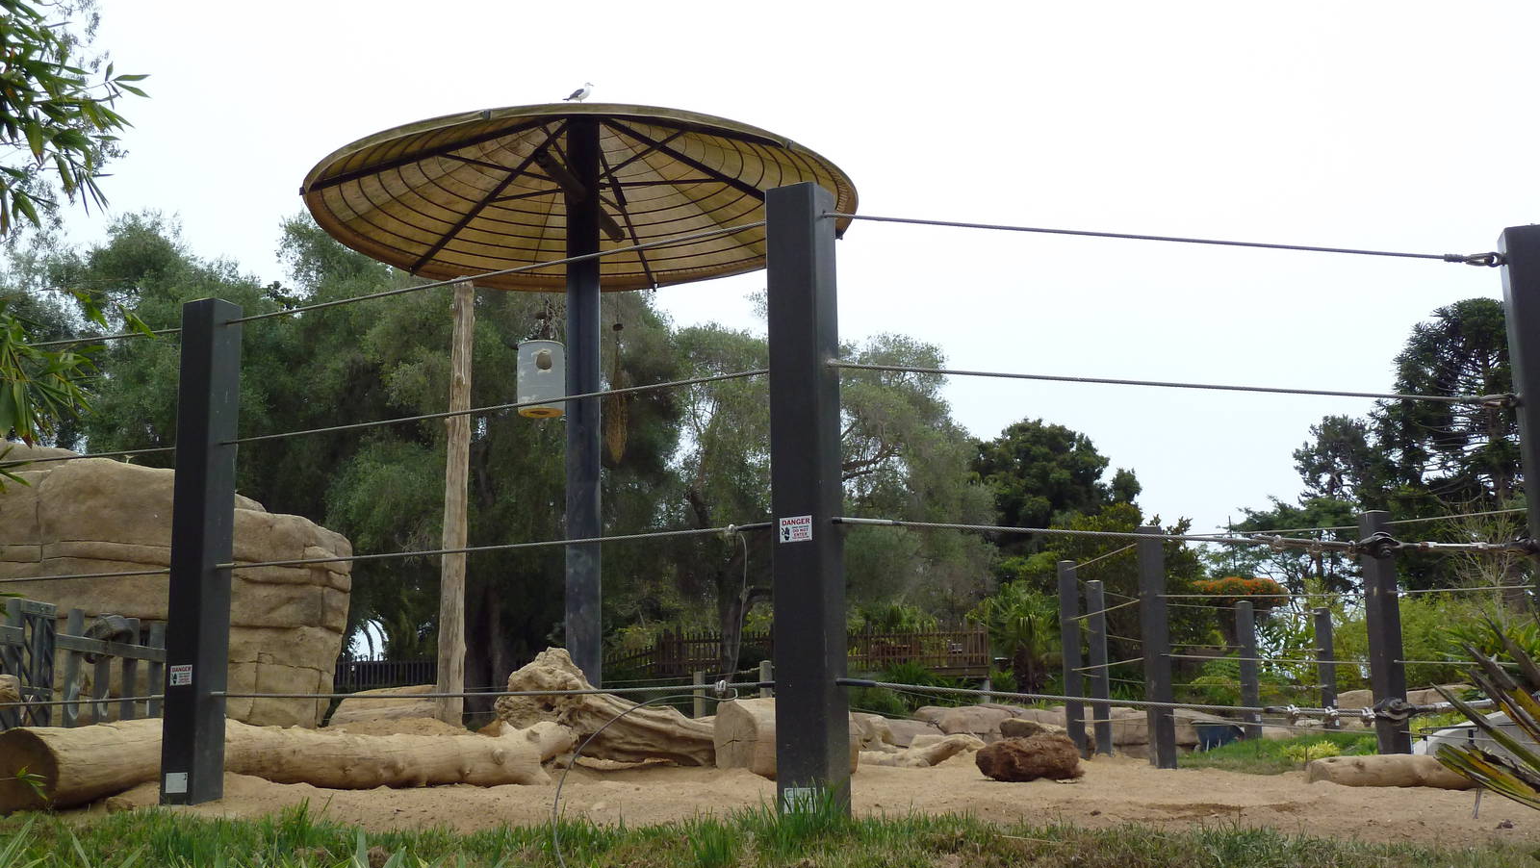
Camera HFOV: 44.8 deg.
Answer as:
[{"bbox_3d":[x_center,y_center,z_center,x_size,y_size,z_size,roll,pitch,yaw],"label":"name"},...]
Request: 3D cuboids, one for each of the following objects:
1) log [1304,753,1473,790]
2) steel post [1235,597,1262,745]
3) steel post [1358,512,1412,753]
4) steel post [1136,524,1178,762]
[{"bbox_3d":[4.892,2.646,14.616,1.460,0.267,0.280,1,-12,-12],"label":"log"},{"bbox_3d":[7.764,3.946,30.223,0.207,2.420,0.207,-10,-15,38],"label":"steel post"},{"bbox_3d":[5.409,1.895,16.352,0.203,2.420,0.203,3,-12,-20],"label":"steel post"},{"bbox_3d":[4.005,2.197,19.352,0.203,2.450,0.203,1,-12,-8],"label":"steel post"}]

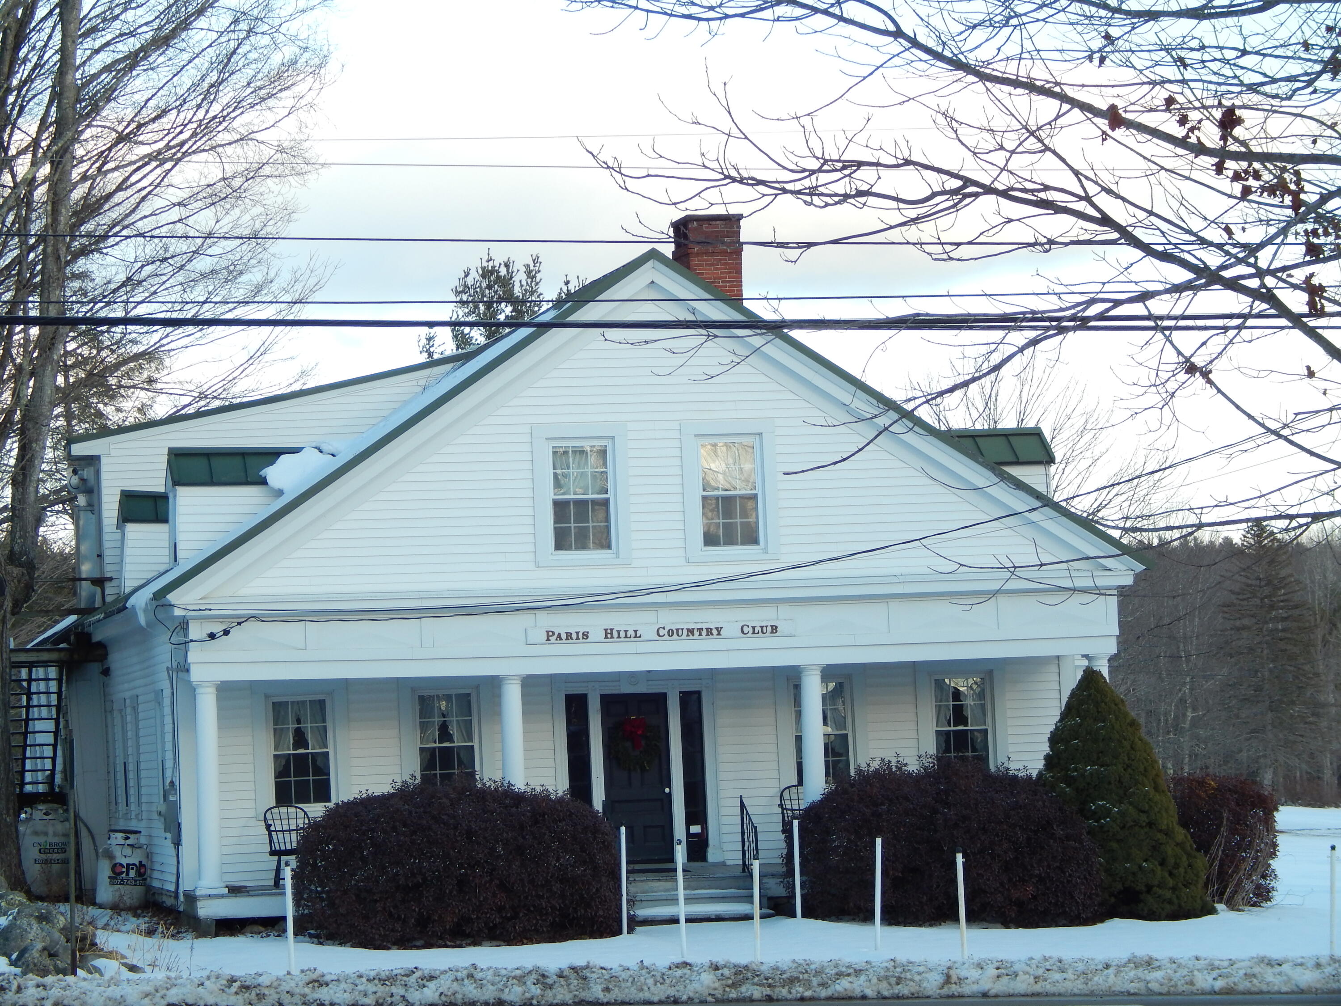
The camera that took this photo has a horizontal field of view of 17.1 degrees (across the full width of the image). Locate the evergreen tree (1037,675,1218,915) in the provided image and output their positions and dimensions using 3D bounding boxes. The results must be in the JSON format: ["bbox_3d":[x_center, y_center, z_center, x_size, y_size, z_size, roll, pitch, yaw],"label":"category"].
[{"bbox_3d":[5.223,3.328,51.000,1.950,2.830,1.950,-2,-3,0],"label":"evergreen tree"}]

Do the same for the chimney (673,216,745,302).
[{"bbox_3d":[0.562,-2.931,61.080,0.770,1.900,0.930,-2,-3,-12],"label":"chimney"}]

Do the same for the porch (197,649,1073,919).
[{"bbox_3d":[-0.203,3.278,52.378,11.000,2.700,2.200,-2,-3,-12],"label":"porch"}]

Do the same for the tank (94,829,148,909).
[{"bbox_3d":[-6.758,4.520,55.000,0.630,1.000,0.630,-1,-4,-23],"label":"tank"}]

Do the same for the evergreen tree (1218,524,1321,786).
[{"bbox_3d":[27.599,7.014,205.000,4.600,12.300,4.600,-2,-3,-12],"label":"evergreen tree"}]

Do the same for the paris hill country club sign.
[{"bbox_3d":[-0.075,1.490,51.529,3.180,0.200,0.040,-2,-3,-12],"label":"paris hill country club sign"}]

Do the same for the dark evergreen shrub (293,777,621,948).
[{"bbox_3d":[-2.338,3.955,49.100,3.600,1.850,2.500,-2,-3,-12],"label":"dark evergreen shrub"}]

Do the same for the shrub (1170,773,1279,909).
[{"bbox_3d":[6.611,4.073,53.700,1.420,1.620,1.450,-2,-3,-12],"label":"shrub"}]

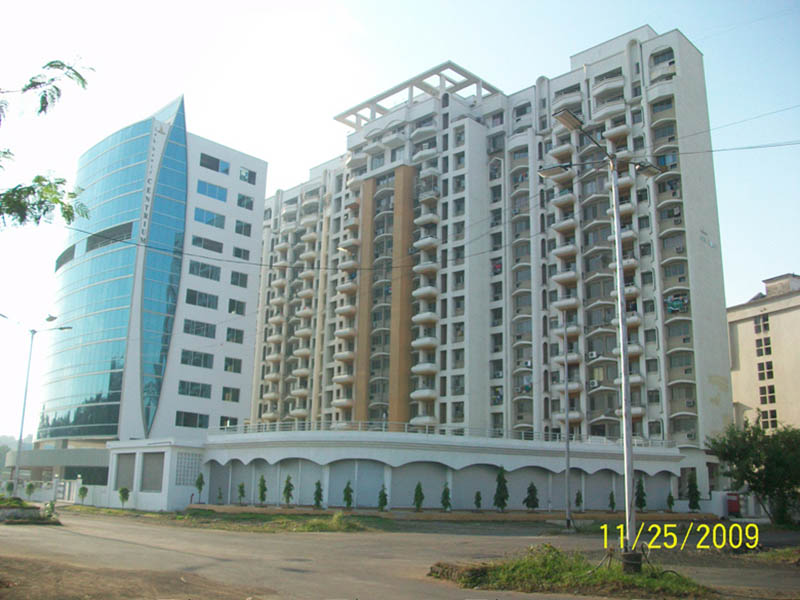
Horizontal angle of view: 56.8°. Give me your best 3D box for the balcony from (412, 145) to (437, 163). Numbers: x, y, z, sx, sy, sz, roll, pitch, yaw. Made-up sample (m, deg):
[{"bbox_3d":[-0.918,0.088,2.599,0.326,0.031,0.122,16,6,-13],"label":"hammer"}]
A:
[{"bbox_3d":[2.921,-17.841,91.946,1.000,1.050,3.800,15,-19,-43],"label":"balcony"}]

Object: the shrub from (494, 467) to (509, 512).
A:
[{"bbox_3d":[5.490,10.223,40.000,0.750,2.500,0.750,2,-14,0],"label":"shrub"}]

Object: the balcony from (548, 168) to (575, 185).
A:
[{"bbox_3d":[18.488,-13.764,83.829,1.200,1.050,2.800,15,-19,-43],"label":"balcony"}]

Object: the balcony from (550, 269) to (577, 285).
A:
[{"bbox_3d":[18.208,-2.243,80.933,1.200,1.050,2.800,15,-19,-43],"label":"balcony"}]

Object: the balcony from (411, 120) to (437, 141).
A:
[{"bbox_3d":[3.062,-20.212,90.202,1.300,1.100,3.400,14,-19,-43],"label":"balcony"}]

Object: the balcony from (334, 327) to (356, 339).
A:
[{"bbox_3d":[-7.257,4.194,95.874,1.650,1.170,2.700,14,-18,-43],"label":"balcony"}]

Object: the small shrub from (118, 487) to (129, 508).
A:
[{"bbox_3d":[-14.895,10.672,39.908,0.576,1.252,0.576,1,-14,0],"label":"small shrub"}]

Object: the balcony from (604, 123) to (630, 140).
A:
[{"bbox_3d":[22.782,-17.544,77.457,1.200,1.000,2.800,14,-19,-43],"label":"balcony"}]

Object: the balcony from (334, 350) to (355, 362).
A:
[{"bbox_3d":[-6.948,7.150,93.250,1.200,1.000,2.950,14,-19,-43],"label":"balcony"}]

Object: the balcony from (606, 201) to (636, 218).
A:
[{"bbox_3d":[21.992,-9.126,74.249,2.609,1.050,1.300,-12,-20,43],"label":"balcony"}]

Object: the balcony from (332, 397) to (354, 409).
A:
[{"bbox_3d":[-7.359,12.995,93.804,1.650,1.170,2.700,14,-18,-43],"label":"balcony"}]

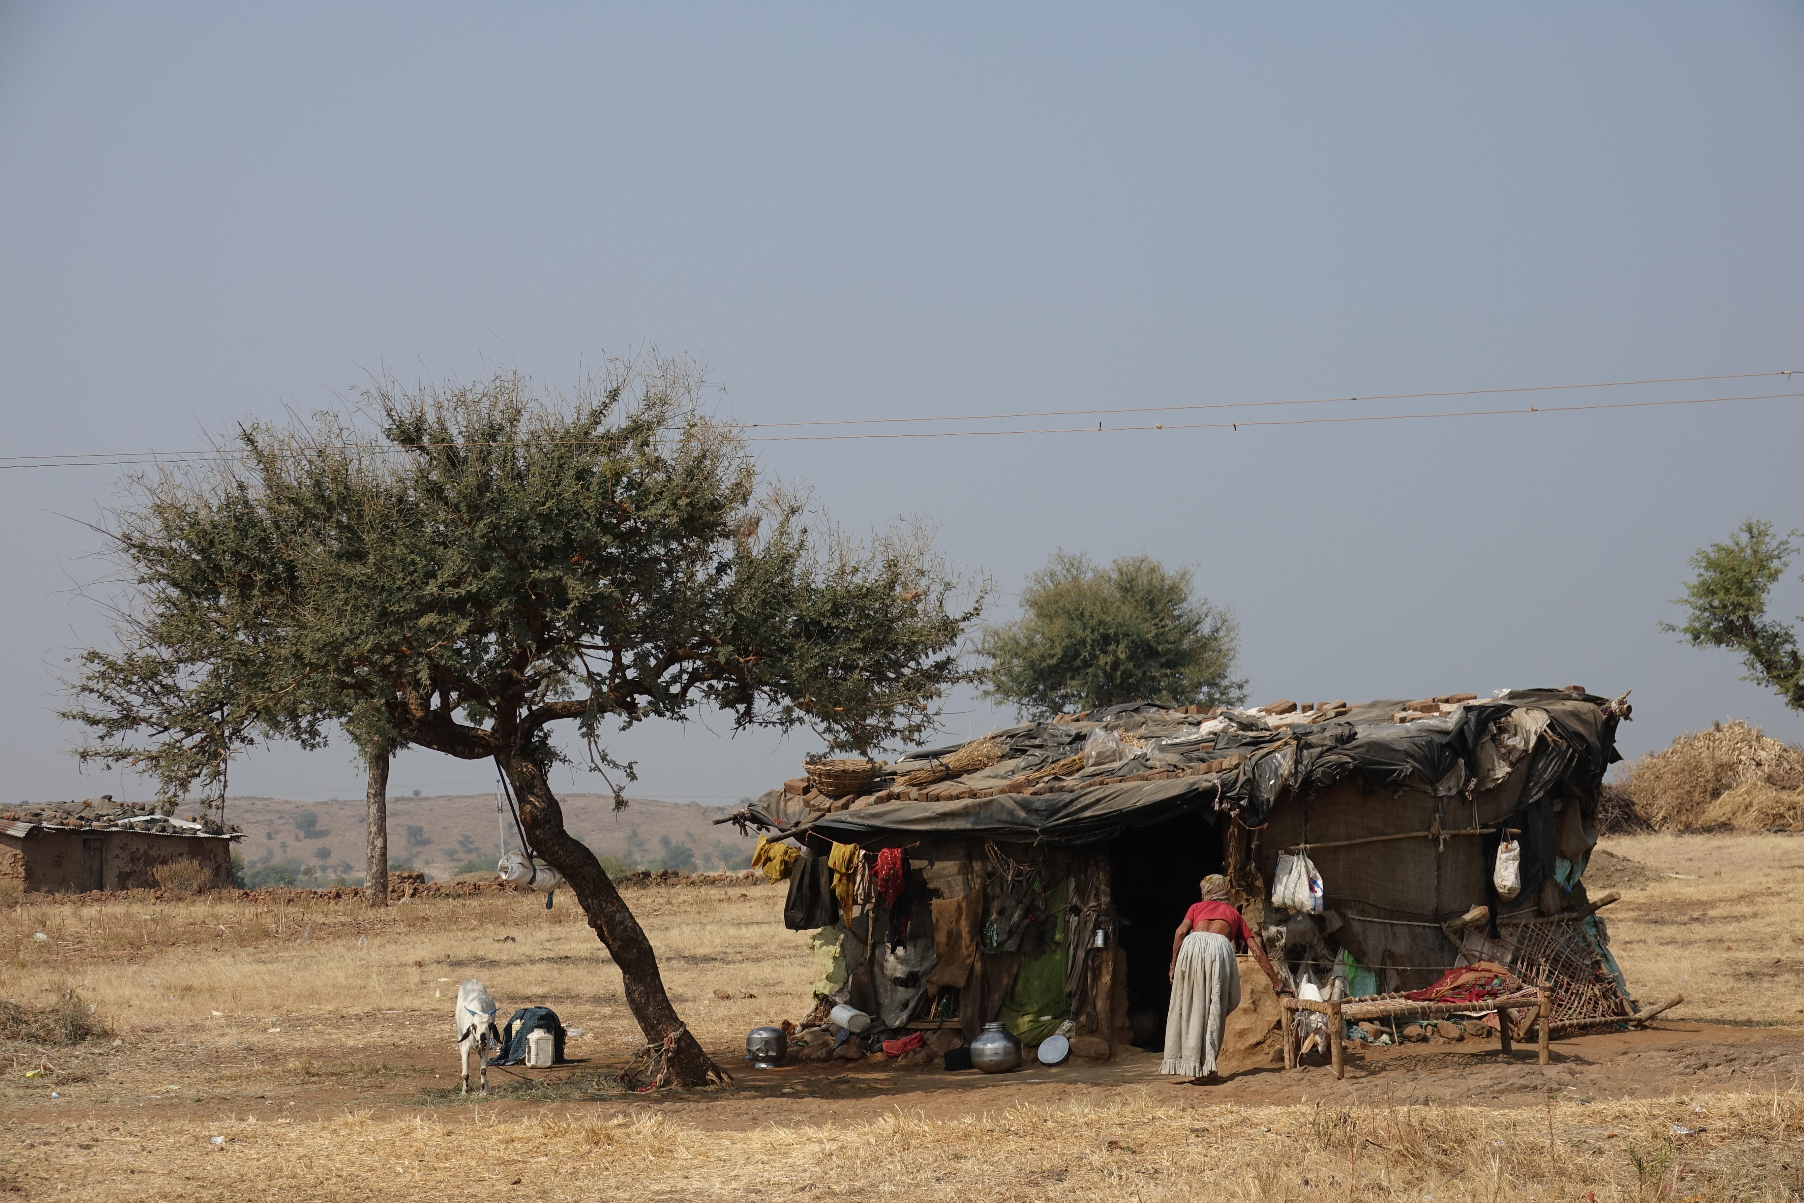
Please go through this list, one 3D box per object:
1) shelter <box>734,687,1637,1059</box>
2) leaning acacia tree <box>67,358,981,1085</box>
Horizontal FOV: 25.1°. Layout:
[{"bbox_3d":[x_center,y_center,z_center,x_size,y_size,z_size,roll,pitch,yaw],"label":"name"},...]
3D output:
[{"bbox_3d":[2.200,1.968,29.636,4.500,2.600,4.700,-2,-4,33],"label":"shelter"},{"bbox_3d":[-2.400,0.812,25.995,5.750,4.600,4.900,0,-3,0],"label":"leaning acacia tree"}]

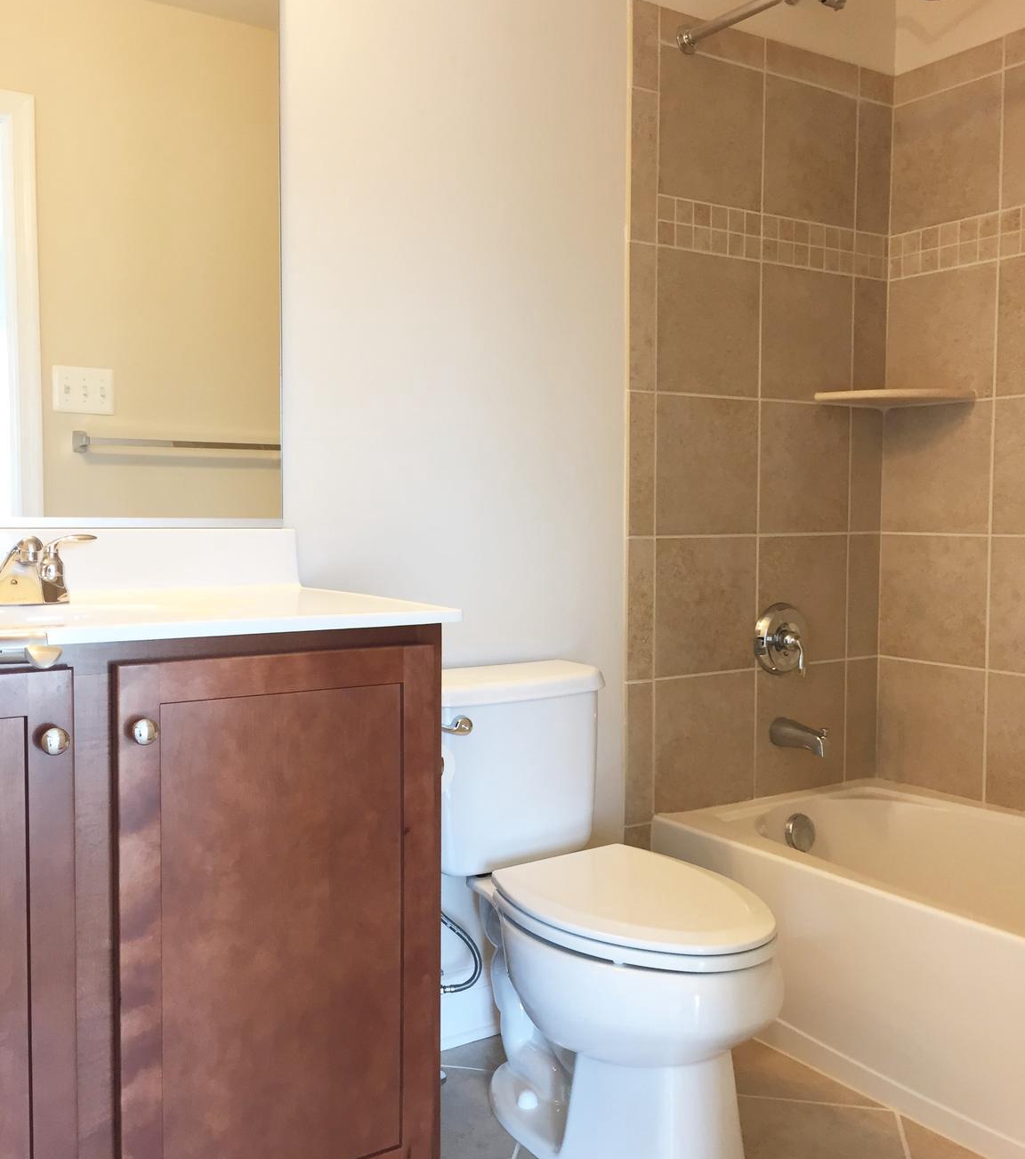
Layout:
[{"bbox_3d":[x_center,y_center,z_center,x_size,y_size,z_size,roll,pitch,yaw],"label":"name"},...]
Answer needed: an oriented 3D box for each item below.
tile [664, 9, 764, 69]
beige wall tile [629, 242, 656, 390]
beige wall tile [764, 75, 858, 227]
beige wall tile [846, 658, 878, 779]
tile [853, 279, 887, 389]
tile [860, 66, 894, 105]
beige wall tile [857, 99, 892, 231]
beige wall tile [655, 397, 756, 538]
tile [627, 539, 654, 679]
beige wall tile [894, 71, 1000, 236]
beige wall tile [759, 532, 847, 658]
[{"bbox_3d":[0.436,-1.170,2.488,0.302,0.071,0.010,-3,5,-33],"label":"tile"},{"bbox_3d":[0.271,-0.545,2.392,0.071,0.302,0.010,-2,5,-33],"label":"beige wall tile"},{"bbox_3d":[0.695,-0.988,2.668,0.304,0.307,0.010,-3,5,-33],"label":"beige wall tile"},{"bbox_3d":[0.868,0.345,2.852,0.120,0.303,0.010,-3,5,-33],"label":"beige wall tile"},{"bbox_3d":[0.864,-0.570,2.772,0.120,0.302,0.010,-2,5,-33],"label":"tile"},{"bbox_3d":[0.868,-1.175,2.744,0.120,0.071,0.010,-3,5,-33],"label":"tile"},{"bbox_3d":[0.864,-0.981,2.744,0.120,0.304,0.010,-2,5,-33],"label":"beige wall tile"},{"bbox_3d":[0.429,-0.247,2.514,0.298,0.302,0.010,-2,5,-33],"label":"beige wall tile"},{"bbox_3d":[0.271,0.065,2.434,0.071,0.303,0.010,-2,5,-33],"label":"tile"},{"bbox_3d":[1.008,-0.979,2.664,0.010,0.305,0.296,-3,5,-33],"label":"beige wall tile"},{"bbox_3d":[0.694,0.048,2.740,0.304,0.306,0.010,-3,5,-33],"label":"beige wall tile"}]

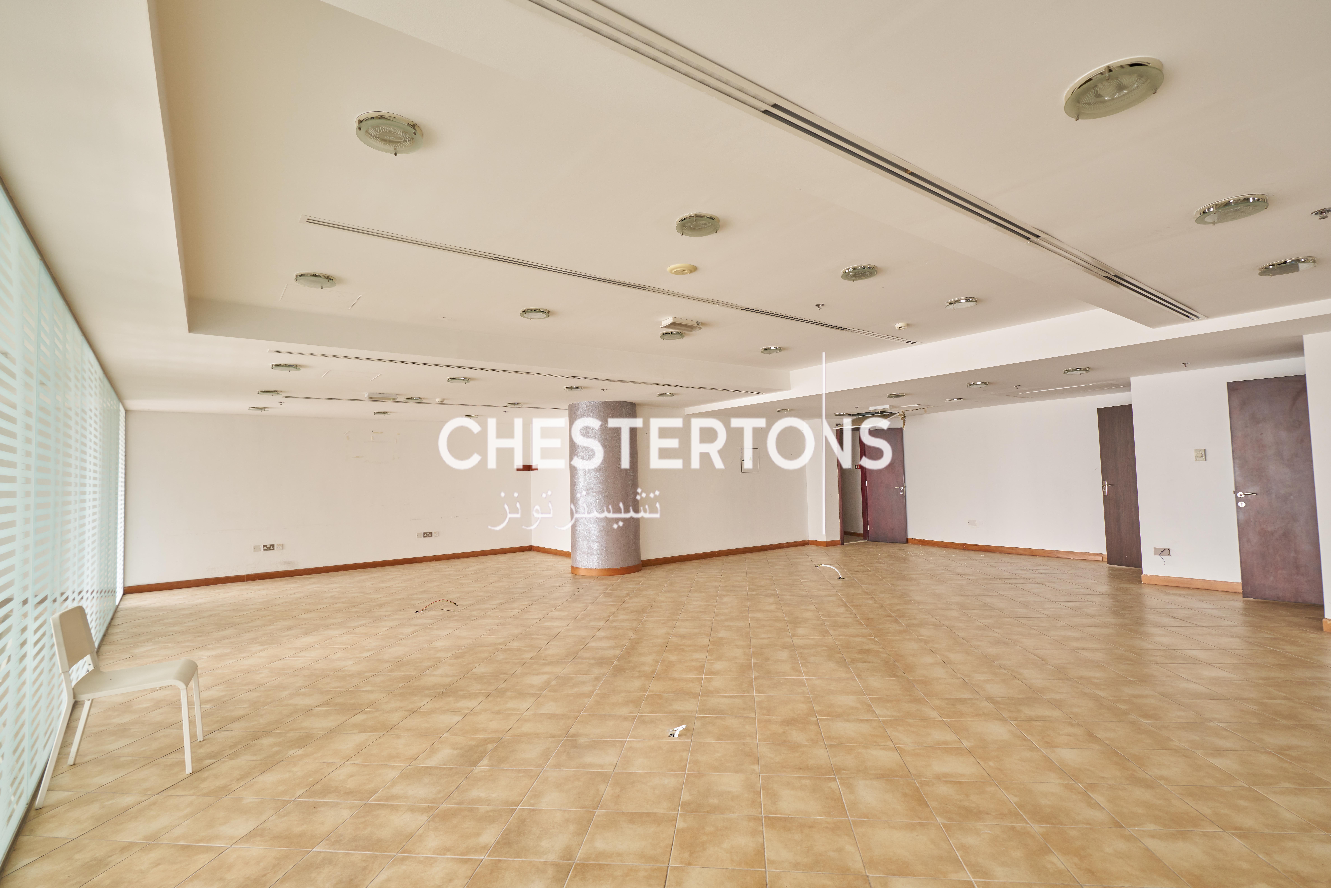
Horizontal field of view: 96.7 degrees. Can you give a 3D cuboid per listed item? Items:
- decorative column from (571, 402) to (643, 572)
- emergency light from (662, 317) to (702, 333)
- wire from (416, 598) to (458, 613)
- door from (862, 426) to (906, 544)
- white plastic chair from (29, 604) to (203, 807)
[{"bbox_3d":[-0.882,0.631,8.627,1.015,2.392,1.015,-2,-3,0],"label":"decorative column"},{"bbox_3d":[0.161,-1.124,5.588,0.348,0.057,0.164,1,-5,-35],"label":"emergency light"},{"bbox_3d":[-2.480,1.764,6.429,0.453,0.110,0.080,-2,-4,1],"label":"wire"},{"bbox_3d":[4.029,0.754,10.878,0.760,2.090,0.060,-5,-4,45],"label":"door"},{"bbox_3d":[-2.620,1.191,2.907,0.540,0.800,0.460,1,-4,-32],"label":"white plastic chair"}]

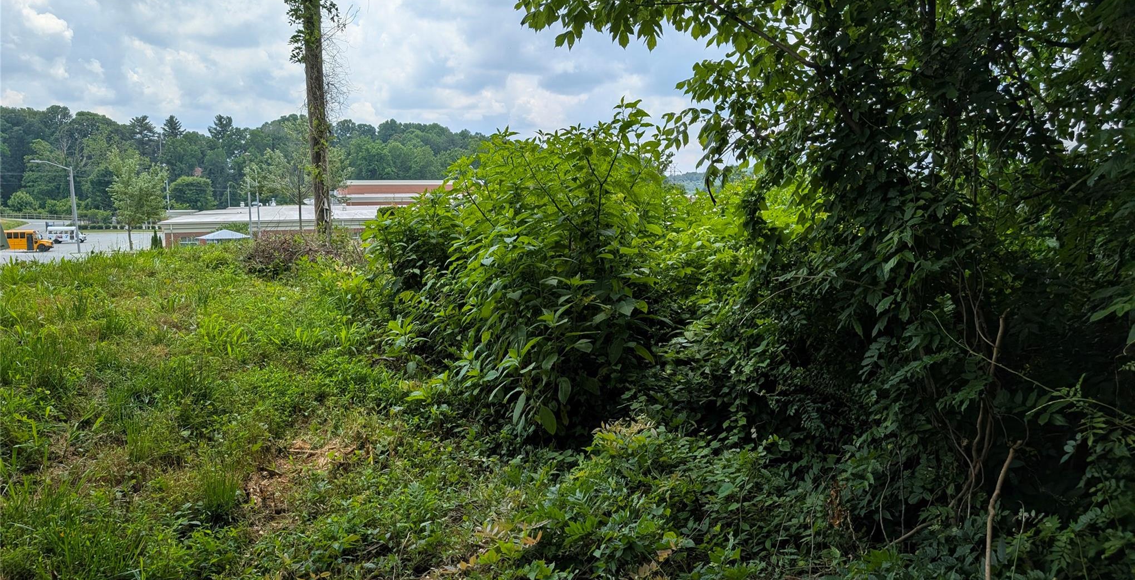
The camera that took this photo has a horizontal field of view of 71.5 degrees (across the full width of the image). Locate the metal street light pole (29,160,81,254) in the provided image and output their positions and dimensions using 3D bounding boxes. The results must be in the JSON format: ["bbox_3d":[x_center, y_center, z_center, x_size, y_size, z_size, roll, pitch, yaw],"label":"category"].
[{"bbox_3d":[-46.906,-7.251,72.000,3.700,9.200,0.400,-3,8,-17],"label":"metal street light pole"}]

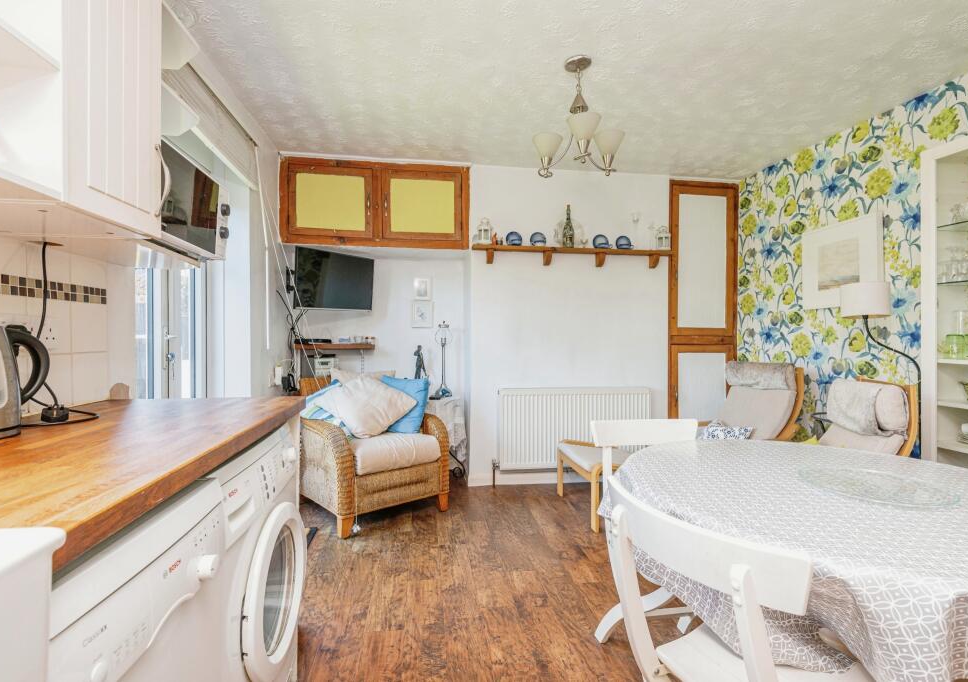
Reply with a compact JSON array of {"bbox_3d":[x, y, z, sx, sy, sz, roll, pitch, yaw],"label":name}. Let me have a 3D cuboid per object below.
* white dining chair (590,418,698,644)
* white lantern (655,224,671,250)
[{"bbox_3d":[0.659,0.695,1.540,0.445,0.785,0.500,0,0,-12],"label":"white dining chair"},{"bbox_3d":[1.417,-0.810,3.610,0.090,0.205,0.085,0,0,-9],"label":"white lantern"}]

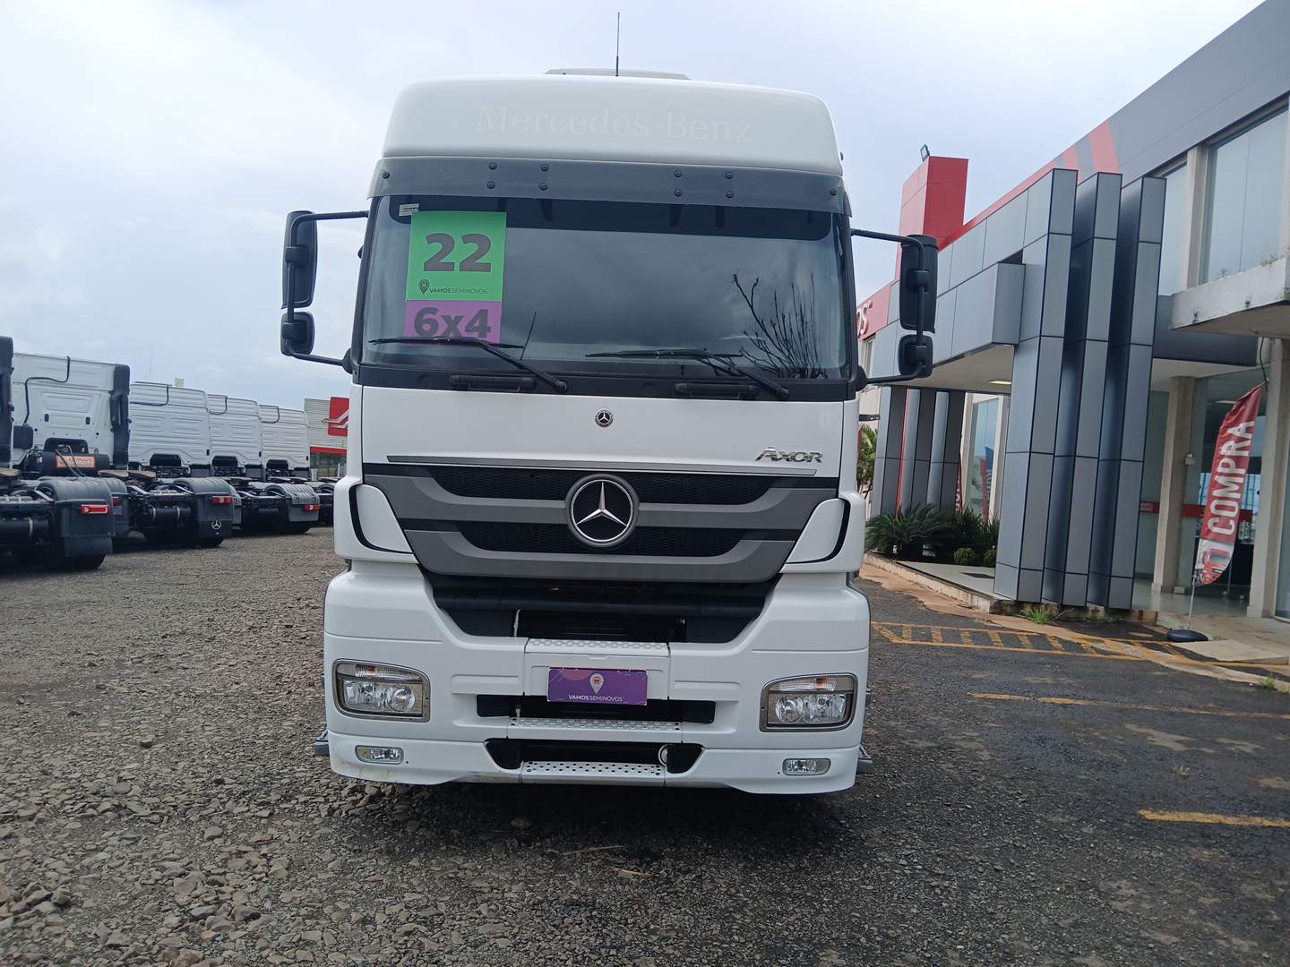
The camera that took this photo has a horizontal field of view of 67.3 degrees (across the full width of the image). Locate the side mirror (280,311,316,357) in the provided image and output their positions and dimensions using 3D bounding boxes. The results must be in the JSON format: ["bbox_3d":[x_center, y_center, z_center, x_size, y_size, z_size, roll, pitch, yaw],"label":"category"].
[{"bbox_3d":[-1.589,-0.686,4.440,0.165,0.200,0.090,2,0,19],"label":"side mirror"}]

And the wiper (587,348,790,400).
[{"bbox_3d":[0.188,-0.482,4.247,0.889,0.206,0.135,2,0,-1],"label":"wiper"}]

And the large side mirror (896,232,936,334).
[{"bbox_3d":[1.268,-0.929,4.500,0.180,0.445,0.090,2,0,-19],"label":"large side mirror"}]

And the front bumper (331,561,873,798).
[{"bbox_3d":[-0.211,0.838,4.285,2.457,0.940,0.450,2,0,-1],"label":"front bumper"}]

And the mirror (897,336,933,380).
[{"bbox_3d":[1.254,-0.587,4.500,0.165,0.200,0.090,2,0,-19],"label":"mirror"}]

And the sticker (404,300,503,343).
[{"bbox_3d":[-0.852,-0.720,4.310,0.430,0.192,0.010,1,-7,7],"label":"sticker"}]

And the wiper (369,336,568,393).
[{"bbox_3d":[-0.788,-0.526,4.245,0.916,0.237,0.191,2,0,-1],"label":"wiper"}]

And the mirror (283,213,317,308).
[{"bbox_3d":[-1.582,-1.028,4.440,0.170,0.440,0.090,2,0,19],"label":"mirror"}]

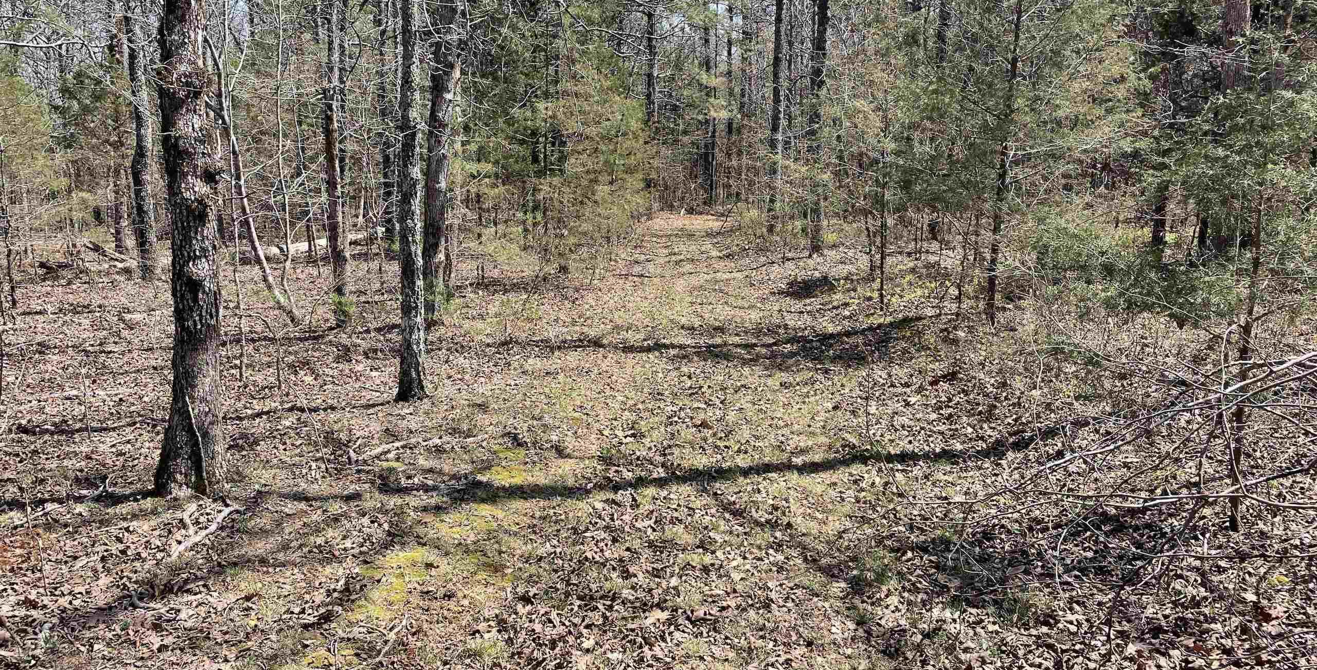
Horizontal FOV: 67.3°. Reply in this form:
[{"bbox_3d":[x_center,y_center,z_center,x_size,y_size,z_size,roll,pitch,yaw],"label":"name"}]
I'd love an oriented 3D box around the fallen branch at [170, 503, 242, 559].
[{"bbox_3d":[-2.002,0.837,4.399,0.160,0.070,0.635,0,9,2],"label":"fallen branch"}]

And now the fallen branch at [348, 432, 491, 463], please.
[{"bbox_3d":[-1.372,0.620,5.772,0.867,0.070,0.130,-8,12,-41],"label":"fallen branch"}]

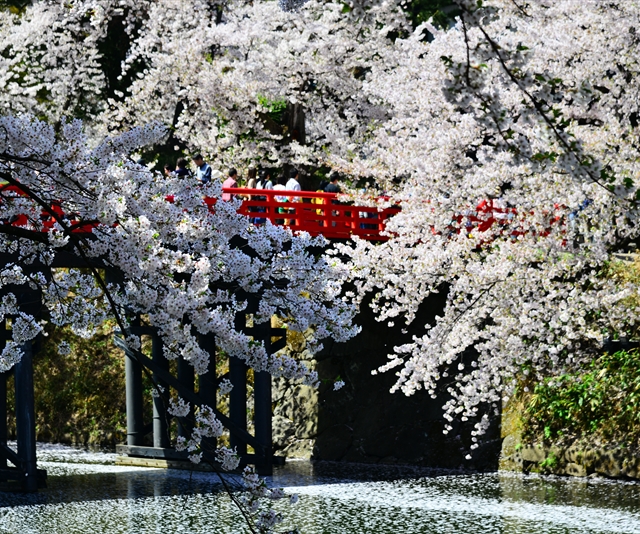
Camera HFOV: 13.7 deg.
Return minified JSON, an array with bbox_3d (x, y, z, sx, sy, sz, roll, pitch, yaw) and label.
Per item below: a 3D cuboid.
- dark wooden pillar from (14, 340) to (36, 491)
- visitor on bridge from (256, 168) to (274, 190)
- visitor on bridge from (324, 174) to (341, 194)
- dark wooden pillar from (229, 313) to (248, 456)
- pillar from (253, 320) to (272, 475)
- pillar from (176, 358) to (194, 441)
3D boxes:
[{"bbox_3d":[-6.828,3.162,61.800,0.410,4.031,0.410,-1,0,0],"label":"dark wooden pillar"},{"bbox_3d":[-1.396,-1.656,67.700,0.320,1.590,0.440,0,-1,-38],"label":"visitor on bridge"},{"bbox_3d":[0.330,-1.611,69.300,0.300,1.650,0.470,0,-1,-38],"label":"visitor on bridge"},{"bbox_3d":[-2.044,3.122,66.900,0.410,3.912,0.410,0,0,0],"label":"dark wooden pillar"},{"bbox_3d":[-1.410,3.155,66.000,0.410,4.008,0.410,-1,0,0],"label":"pillar"},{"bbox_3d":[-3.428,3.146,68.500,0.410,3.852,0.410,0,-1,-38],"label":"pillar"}]

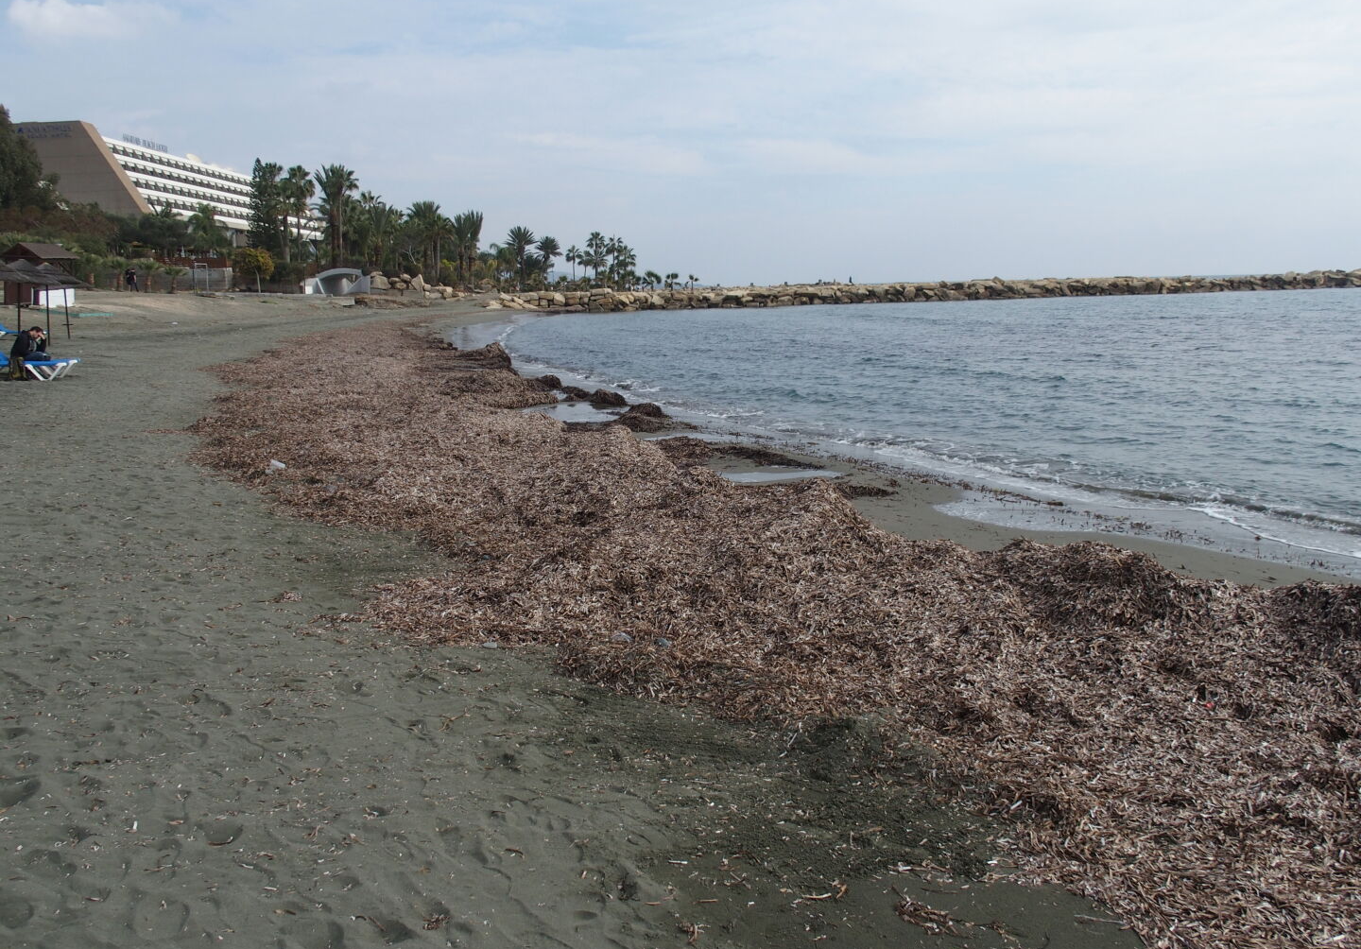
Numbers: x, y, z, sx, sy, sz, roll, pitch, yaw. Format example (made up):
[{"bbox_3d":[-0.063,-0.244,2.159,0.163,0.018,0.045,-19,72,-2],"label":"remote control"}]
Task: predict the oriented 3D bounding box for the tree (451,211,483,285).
[{"bbox_3d":[-23.237,-24.454,120.000,3.477,8.296,3.477,-1,10,0],"label":"tree"}]

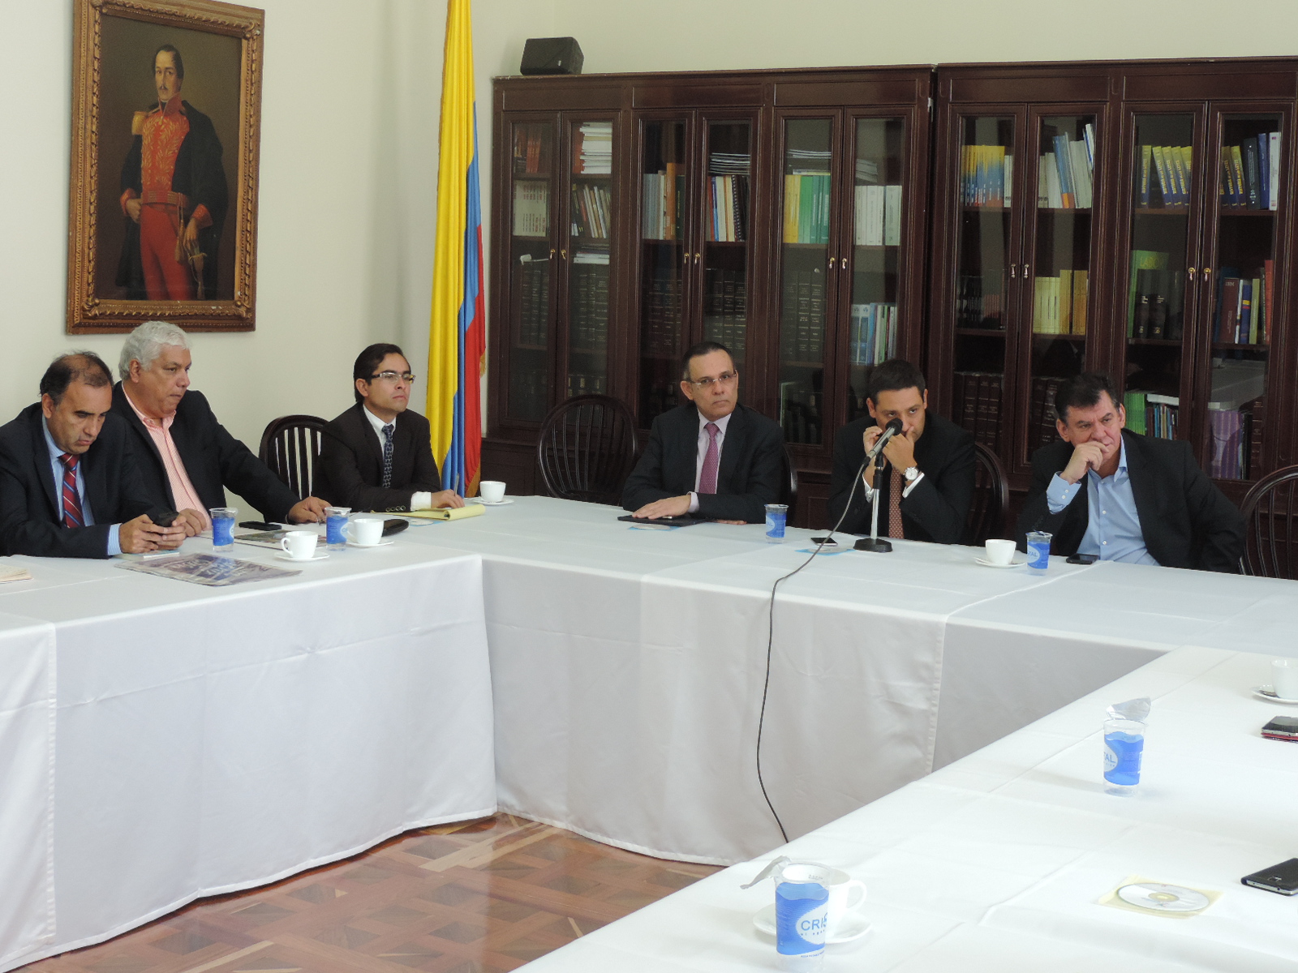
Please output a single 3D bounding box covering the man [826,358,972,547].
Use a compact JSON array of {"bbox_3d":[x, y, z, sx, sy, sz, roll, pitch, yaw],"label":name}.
[{"bbox_3d":[0.787,0.259,6.113,0.540,1.320,0.800,5,7,28],"label":"man"}]

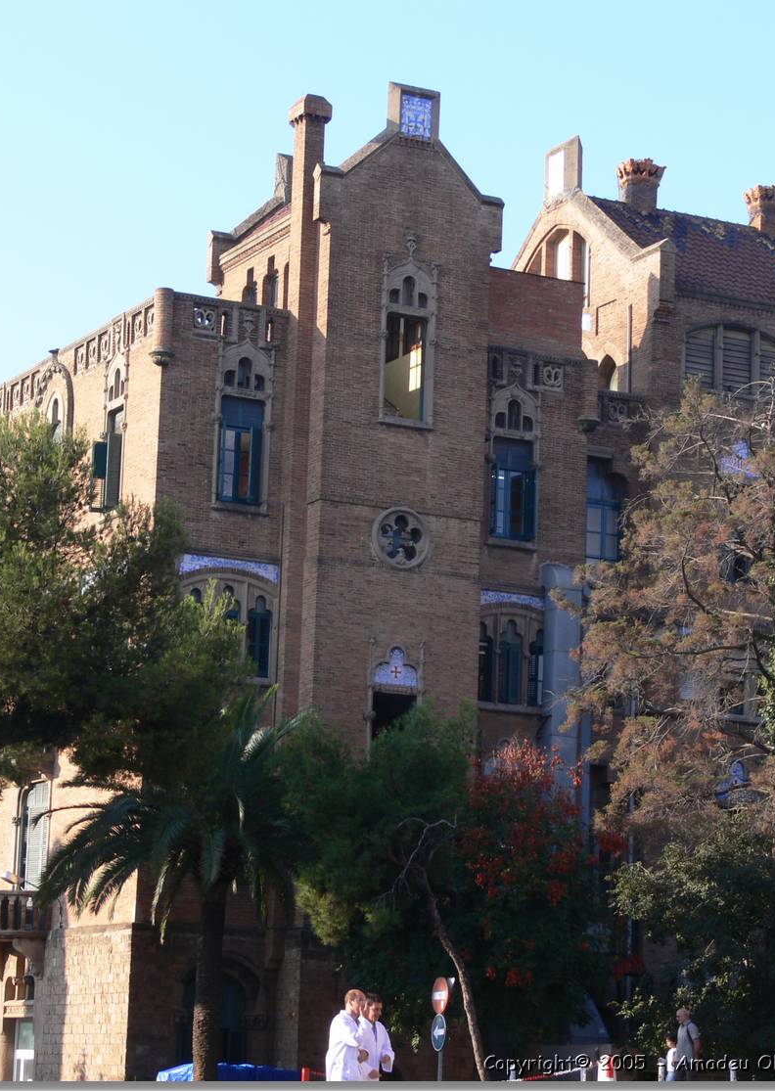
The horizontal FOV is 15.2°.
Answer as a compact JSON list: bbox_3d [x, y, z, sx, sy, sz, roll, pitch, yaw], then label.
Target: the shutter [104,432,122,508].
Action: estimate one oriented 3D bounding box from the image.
[{"bbox_3d":[-6.199,-1.690,65.774,0.400,1.740,0.060,7,-11,-26],"label":"shutter"}]

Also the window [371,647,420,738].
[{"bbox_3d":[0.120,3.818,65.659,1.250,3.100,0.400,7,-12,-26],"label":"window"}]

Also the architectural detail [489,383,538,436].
[{"bbox_3d":[3.014,-3.250,70.093,1.350,1.320,0.350,7,-12,-26],"label":"architectural detail"}]

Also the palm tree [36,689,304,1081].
[{"bbox_3d":[-3.739,6.280,53.015,5.100,7.318,5.000,2,-10,0],"label":"palm tree"}]

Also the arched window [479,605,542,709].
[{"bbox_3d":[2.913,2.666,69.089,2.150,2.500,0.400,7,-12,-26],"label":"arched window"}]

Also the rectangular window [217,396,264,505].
[{"bbox_3d":[-3.286,-2.120,65.052,1.070,2.380,0.250,7,-11,-26],"label":"rectangular window"}]

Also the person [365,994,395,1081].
[{"bbox_3d":[-0.132,4.894,26.117,0.500,1.730,0.360,11,-13,-40],"label":"person"}]

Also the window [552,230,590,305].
[{"bbox_3d":[4.788,-7.257,77.007,0.300,2.200,2.200,7,-11,-26],"label":"window"}]

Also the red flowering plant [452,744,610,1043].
[{"bbox_3d":[2.698,7.059,55.939,3.100,6.670,3.000,2,-10,0],"label":"red flowering plant"}]

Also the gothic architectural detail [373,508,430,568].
[{"bbox_3d":[0.302,-0.171,64.859,1.420,1.380,0.250,7,-11,-26],"label":"gothic architectural detail"}]

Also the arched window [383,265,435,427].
[{"bbox_3d":[0.458,-4.692,67.285,1.370,4.000,0.400,7,-12,-26],"label":"arched window"}]

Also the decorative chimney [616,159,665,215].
[{"bbox_3d":[6.838,-9.715,78.606,1.000,1.470,0.950,7,-11,-26],"label":"decorative chimney"}]

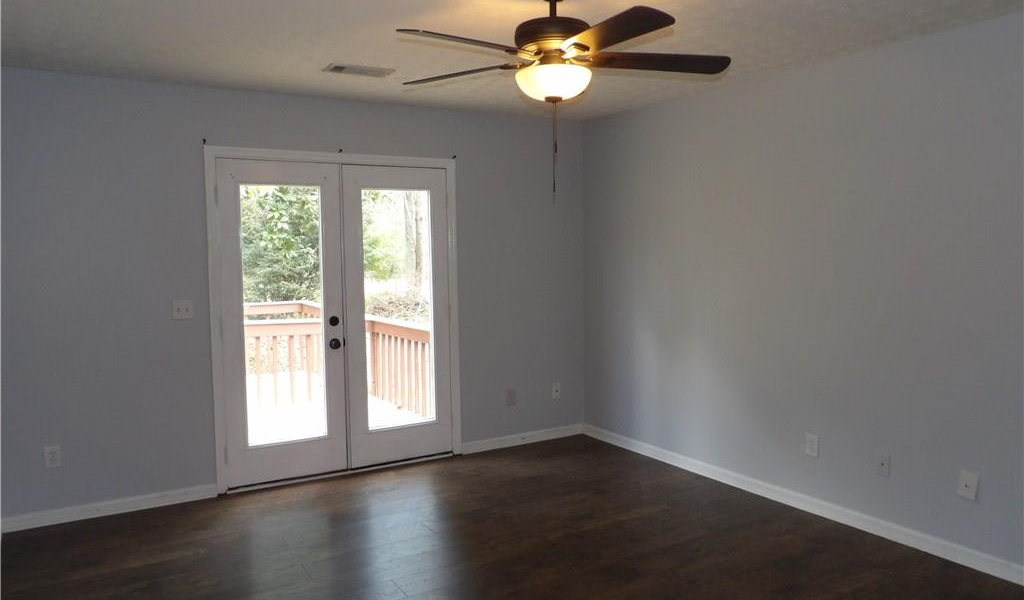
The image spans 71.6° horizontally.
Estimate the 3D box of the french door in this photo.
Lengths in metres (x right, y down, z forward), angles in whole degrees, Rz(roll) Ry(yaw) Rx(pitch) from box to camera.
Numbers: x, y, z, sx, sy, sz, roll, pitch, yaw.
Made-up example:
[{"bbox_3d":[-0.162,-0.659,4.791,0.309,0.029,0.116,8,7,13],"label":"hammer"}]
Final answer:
[{"bbox_3d":[-1.106,0.104,4.709,1.662,2.118,0.120,-3,4,-31],"label":"french door"}]

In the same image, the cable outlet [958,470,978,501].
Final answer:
[{"bbox_3d":[2.081,0.849,3.242,0.012,0.118,0.074,-3,4,-31],"label":"cable outlet"}]

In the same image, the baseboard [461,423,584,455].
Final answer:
[{"bbox_3d":[0.106,1.065,5.468,1.112,0.090,0.016,-3,4,-31],"label":"baseboard"}]

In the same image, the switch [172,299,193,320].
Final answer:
[{"bbox_3d":[-1.932,0.057,4.172,0.113,0.114,0.015,-3,4,-31],"label":"switch"}]

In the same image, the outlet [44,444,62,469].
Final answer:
[{"bbox_3d":[-2.502,0.857,3.875,0.073,0.117,0.010,-3,4,-31],"label":"outlet"}]

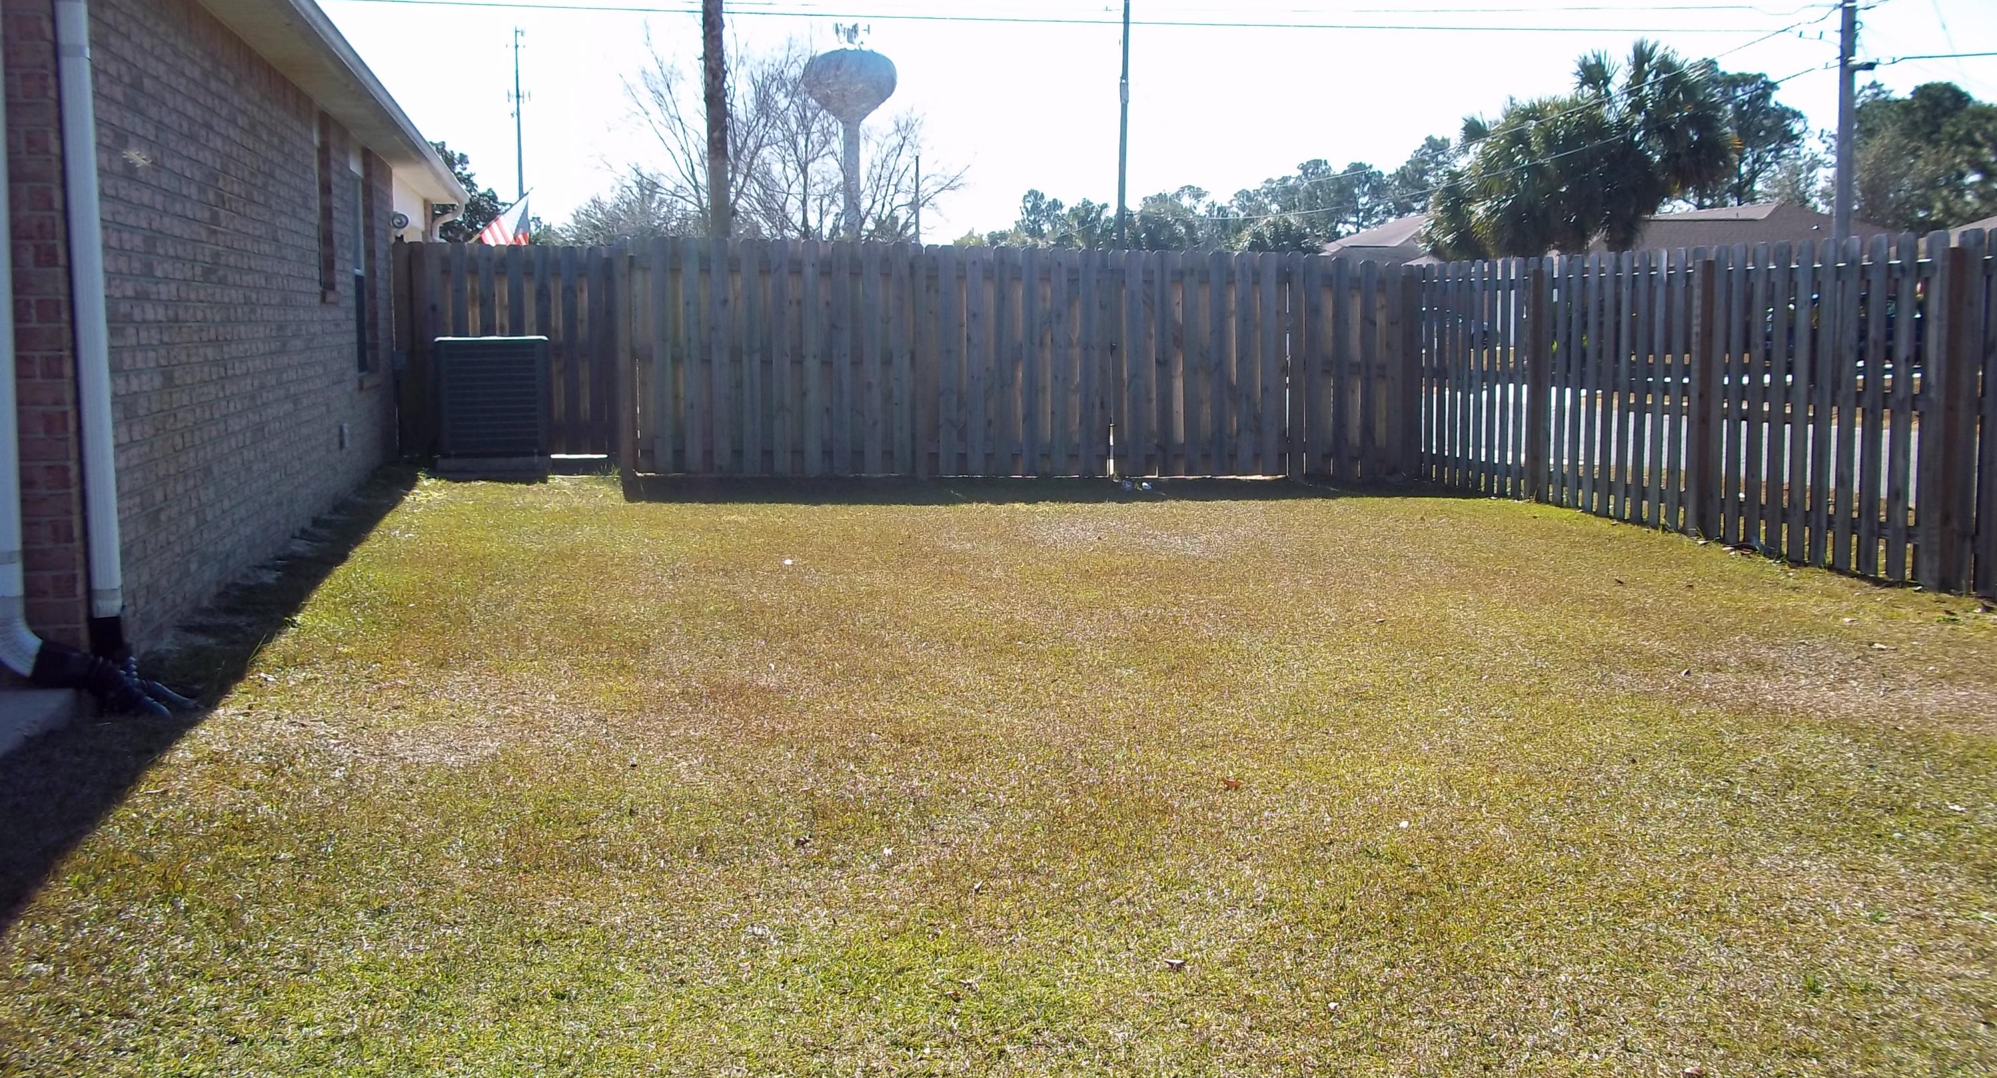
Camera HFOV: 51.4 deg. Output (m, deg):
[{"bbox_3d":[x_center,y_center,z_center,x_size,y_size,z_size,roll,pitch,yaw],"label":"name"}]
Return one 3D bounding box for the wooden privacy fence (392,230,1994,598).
[{"bbox_3d":[0.257,-1.099,13.683,8.650,1.900,9.200,-1,6,-11],"label":"wooden privacy fence"}]

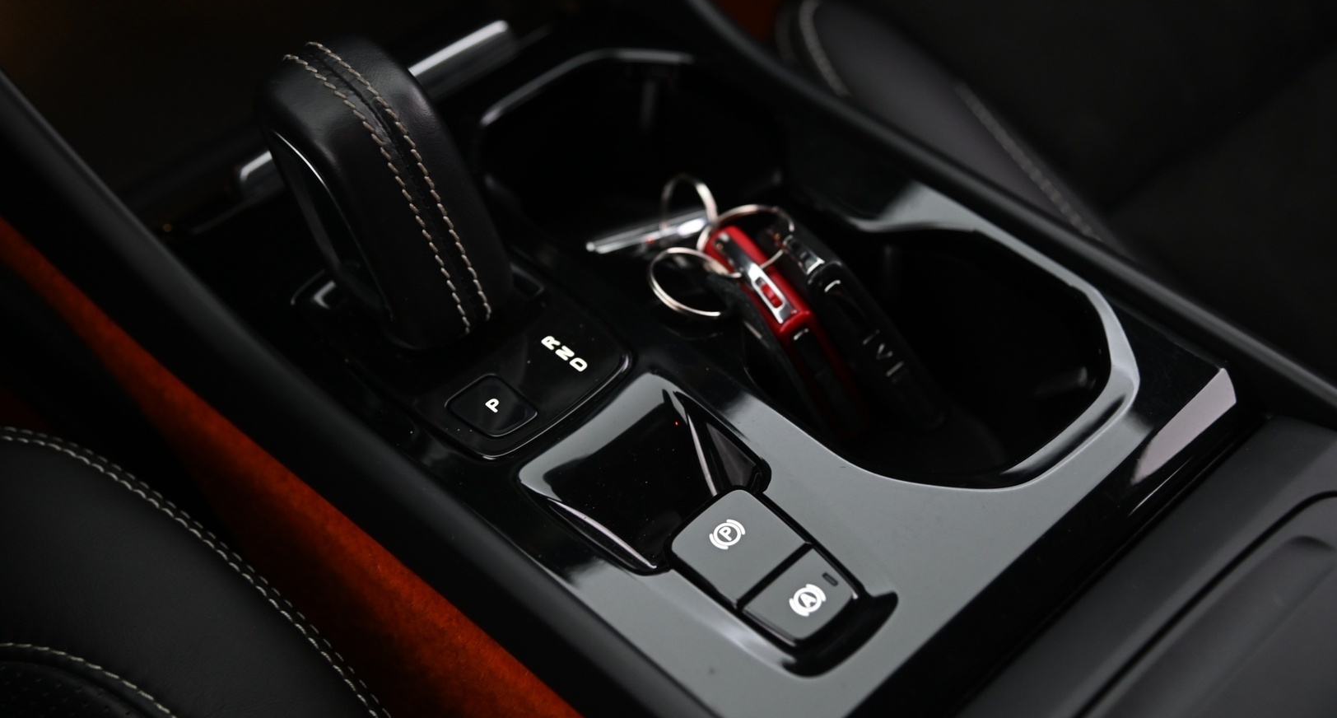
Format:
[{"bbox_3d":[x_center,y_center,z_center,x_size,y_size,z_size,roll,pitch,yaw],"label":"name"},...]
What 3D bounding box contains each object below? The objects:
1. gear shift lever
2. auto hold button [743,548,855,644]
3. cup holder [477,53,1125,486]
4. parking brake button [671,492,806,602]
[{"bbox_3d":[-0.081,-0.051,0.505,0.038,0.068,0.074,-36,55,-29],"label":"gear shift lever"},{"bbox_3d":[0.034,0.062,0.445,0.026,0.009,0.018,-36,55,-29],"label":"auto hold button"},{"bbox_3d":[0.035,-0.013,0.557,0.099,0.065,0.223,-36,55,-29],"label":"cup holder"},{"bbox_3d":[0.017,0.050,0.458,0.026,0.009,0.027,-36,55,-29],"label":"parking brake button"}]

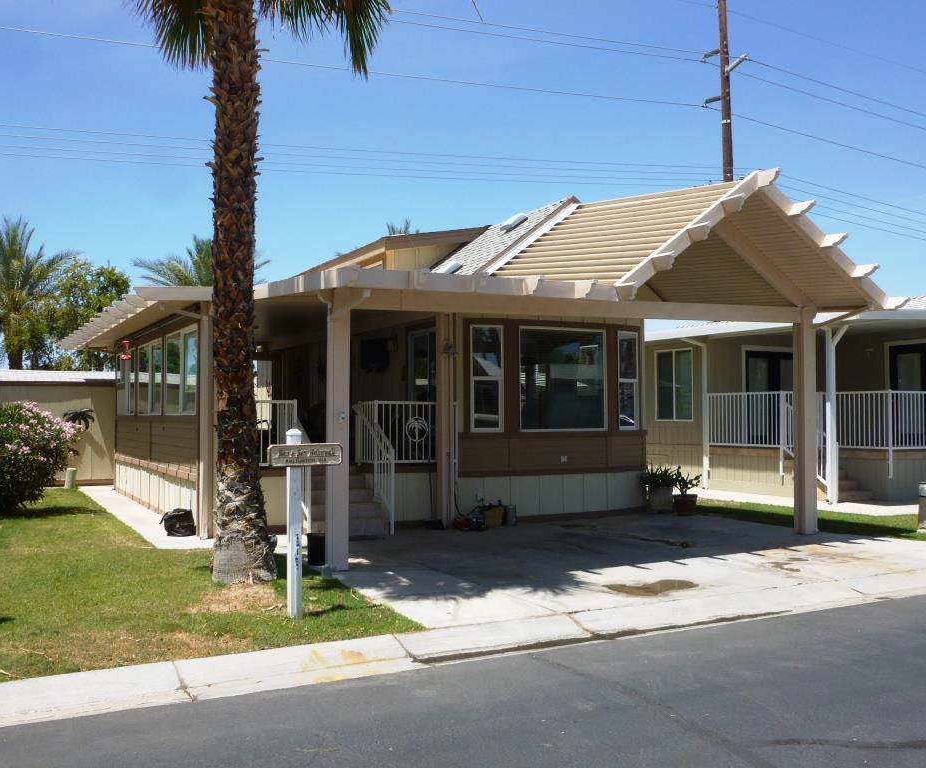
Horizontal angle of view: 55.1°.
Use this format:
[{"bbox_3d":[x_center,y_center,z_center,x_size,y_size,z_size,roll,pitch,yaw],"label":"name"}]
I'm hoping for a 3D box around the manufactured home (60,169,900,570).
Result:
[{"bbox_3d":[-1.298,-0.310,15.188,8.700,4.800,13.200,0,-2,-28],"label":"manufactured home"}]

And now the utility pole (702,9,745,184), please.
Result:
[{"bbox_3d":[9.609,-5.823,32.000,0.400,17.000,1.500,0,-2,-28],"label":"utility pole"}]

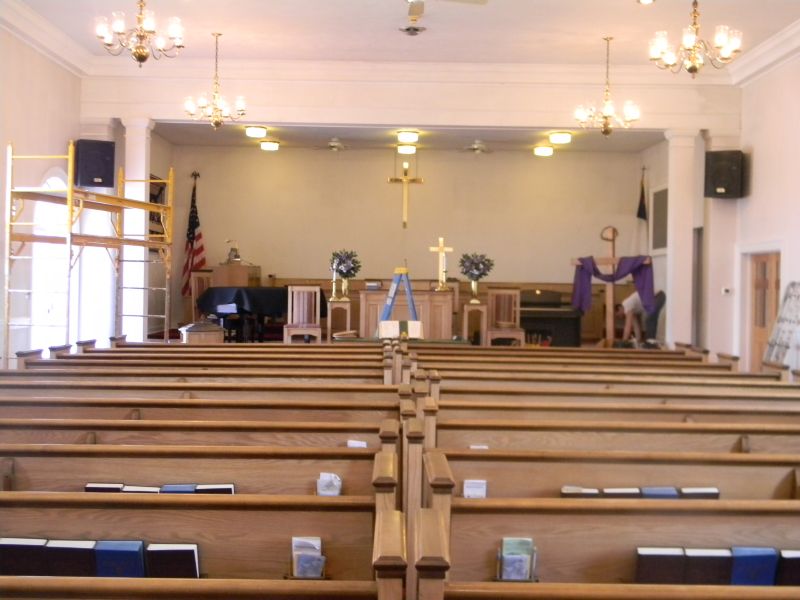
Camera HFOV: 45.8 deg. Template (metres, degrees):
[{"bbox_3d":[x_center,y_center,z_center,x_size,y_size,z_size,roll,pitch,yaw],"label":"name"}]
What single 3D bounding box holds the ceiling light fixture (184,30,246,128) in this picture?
[{"bbox_3d":[-2.438,-2.901,12.553,0.800,1.270,0.800,1,1,0],"label":"ceiling light fixture"}]

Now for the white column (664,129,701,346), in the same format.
[{"bbox_3d":[4.247,-0.806,14.356,0.420,3.547,0.420,1,1,0],"label":"white column"}]

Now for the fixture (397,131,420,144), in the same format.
[{"bbox_3d":[0.149,-2.784,16.214,0.360,0.150,0.360,1,1,0],"label":"fixture"}]

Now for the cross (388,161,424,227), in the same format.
[{"bbox_3d":[0.102,-1.884,17.000,0.620,1.210,0.070,1,1,0],"label":"cross"}]

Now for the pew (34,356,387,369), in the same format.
[{"bbox_3d":[-1.700,0.932,8.500,3.260,0.906,0.620,1,1,0],"label":"pew"}]

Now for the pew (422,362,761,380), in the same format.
[{"bbox_3d":[1.720,0.992,8.500,3.280,0.906,0.620,1,1,0],"label":"pew"}]

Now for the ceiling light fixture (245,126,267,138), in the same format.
[{"bbox_3d":[-2.455,-2.852,16.154,0.360,0.150,0.360,1,1,0],"label":"ceiling light fixture"}]

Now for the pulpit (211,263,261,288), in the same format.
[{"bbox_3d":[-2.740,0.004,15.800,0.680,1.200,0.520,1,1,0],"label":"pulpit"}]

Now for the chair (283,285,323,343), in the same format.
[{"bbox_3d":[-1.557,0.290,15.200,0.600,1.060,0.600,1,1,0],"label":"chair"}]

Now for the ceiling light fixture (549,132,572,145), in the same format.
[{"bbox_3d":[2.575,-2.591,15.200,0.340,0.140,0.340,1,1,0],"label":"ceiling light fixture"}]

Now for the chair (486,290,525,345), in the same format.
[{"bbox_3d":[1.590,0.375,14.300,0.570,1.100,0.570,1,1,0],"label":"chair"}]

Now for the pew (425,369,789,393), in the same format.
[{"bbox_3d":[1.703,1.046,8.072,3.400,0.940,0.600,1,1,0],"label":"pew"}]

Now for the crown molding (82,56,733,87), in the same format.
[{"bbox_3d":[0.175,-3.379,14.006,9.850,0.280,0.300,1,1,0],"label":"crown molding"}]

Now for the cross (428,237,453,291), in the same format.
[{"bbox_3d":[0.684,-0.616,15.996,0.390,0.910,0.200,1,1,0],"label":"cross"}]

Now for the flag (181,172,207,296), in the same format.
[{"bbox_3d":[-3.547,-1.125,16.273,0.450,2.130,0.350,1,1,0],"label":"flag"}]

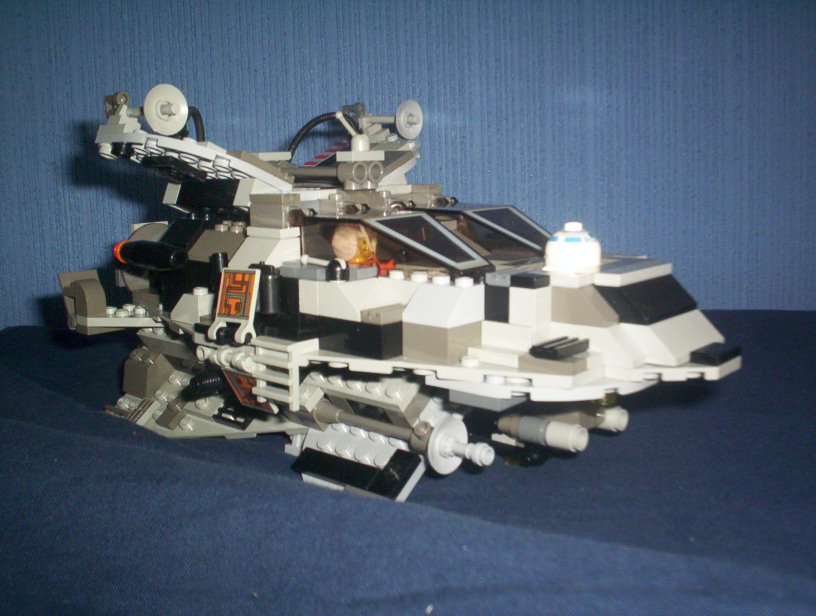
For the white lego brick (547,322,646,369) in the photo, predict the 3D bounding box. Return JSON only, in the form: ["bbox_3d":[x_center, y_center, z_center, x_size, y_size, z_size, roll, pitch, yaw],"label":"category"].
[{"bbox_3d":[0.050,0.009,0.237,0.024,0.010,0.008,7,13,39],"label":"white lego brick"}]

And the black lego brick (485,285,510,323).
[{"bbox_3d":[0.027,-0.002,0.245,0.008,0.010,0.008,7,12,39],"label":"black lego brick"}]

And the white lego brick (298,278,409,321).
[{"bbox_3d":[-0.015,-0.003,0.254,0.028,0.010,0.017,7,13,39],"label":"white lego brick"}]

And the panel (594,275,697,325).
[{"bbox_3d":[0.066,-0.003,0.248,0.016,0.010,0.032,7,13,39],"label":"panel"}]

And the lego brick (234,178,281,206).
[{"bbox_3d":[-0.050,-0.037,0.311,0.008,0.010,0.016,7,-10,39],"label":"lego brick"}]

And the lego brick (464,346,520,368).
[{"bbox_3d":[0.025,0.012,0.238,0.016,0.003,0.008,7,13,39],"label":"lego brick"}]

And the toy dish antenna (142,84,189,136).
[{"bbox_3d":[-0.076,-0.062,0.281,0.005,0.016,0.016,7,12,39],"label":"toy dish antenna"}]

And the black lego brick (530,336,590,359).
[{"bbox_3d":[0.039,0.010,0.230,0.008,0.003,0.015,7,13,39],"label":"black lego brick"}]

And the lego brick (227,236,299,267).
[{"bbox_3d":[-0.046,-0.018,0.287,0.016,0.010,0.016,7,12,39],"label":"lego brick"}]

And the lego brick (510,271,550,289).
[{"bbox_3d":[0.033,-0.007,0.238,0.008,0.003,0.008,7,12,39],"label":"lego brick"}]

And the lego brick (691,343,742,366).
[{"bbox_3d":[0.081,0.012,0.237,0.008,0.003,0.016,7,12,39],"label":"lego brick"}]

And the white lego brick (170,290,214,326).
[{"bbox_3d":[-0.078,-0.001,0.328,0.016,0.010,0.008,7,13,39],"label":"white lego brick"}]

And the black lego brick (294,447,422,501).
[{"bbox_3d":[-0.016,0.047,0.270,0.040,0.003,0.016,7,40,39],"label":"black lego brick"}]

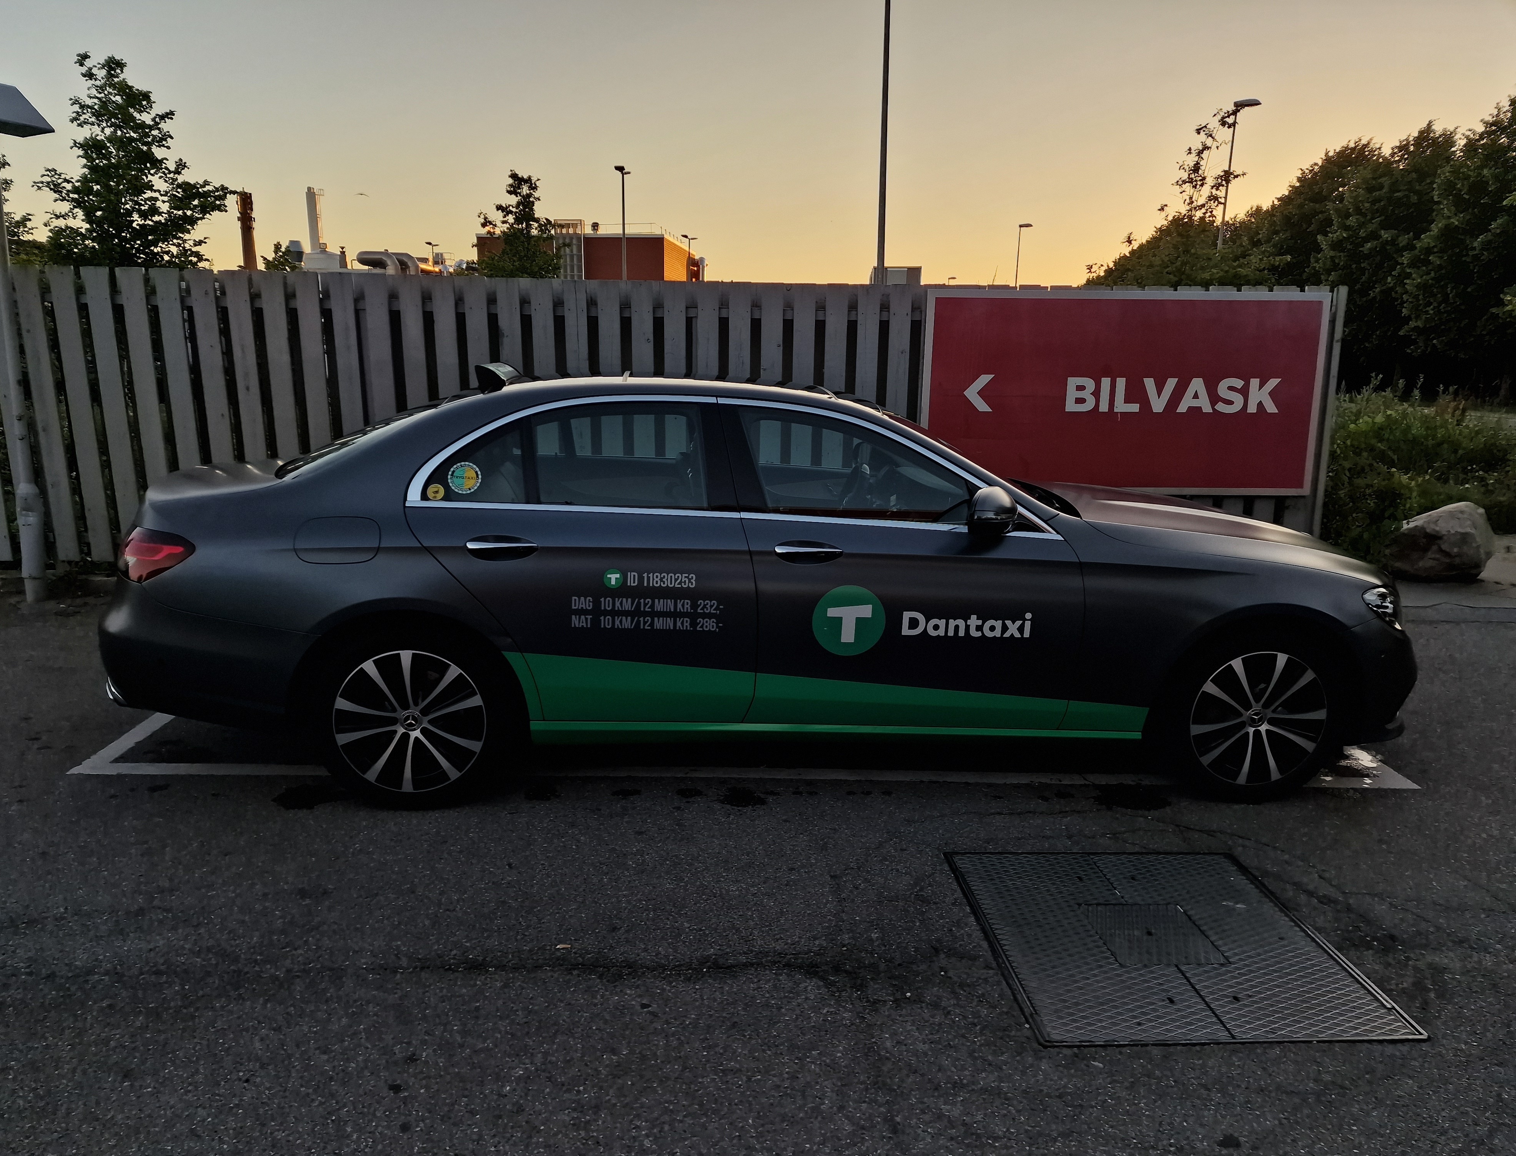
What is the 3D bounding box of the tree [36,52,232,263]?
[{"bbox_3d":[-10.847,-5.874,18.196,3.300,6.334,3.200,-6,14,-29],"label":"tree"}]

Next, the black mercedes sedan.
[{"bbox_3d":[0.100,-0.099,4.292,4.935,1.475,1.930,0,13,-4],"label":"black mercedes sedan"}]

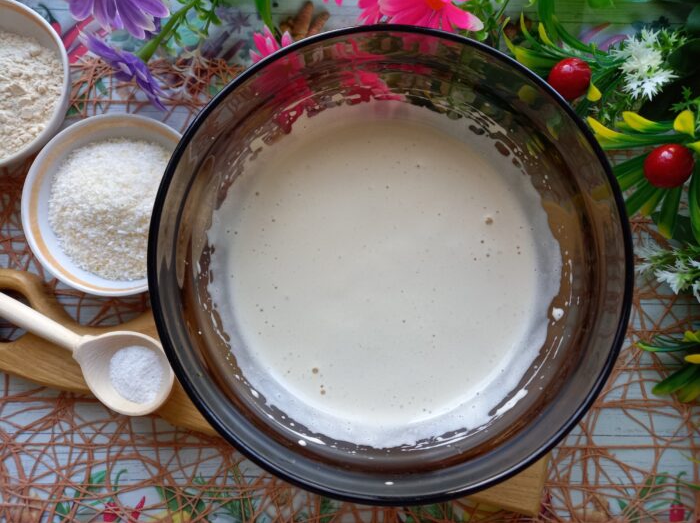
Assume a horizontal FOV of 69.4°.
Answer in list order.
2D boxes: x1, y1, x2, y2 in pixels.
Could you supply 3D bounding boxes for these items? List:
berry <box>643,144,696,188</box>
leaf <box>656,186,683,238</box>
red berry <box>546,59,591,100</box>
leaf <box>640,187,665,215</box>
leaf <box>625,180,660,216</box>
[{"bbox_3d":[0.208,-0.063,0.330,0.028,0.028,0.028,0,84,1],"label":"berry"},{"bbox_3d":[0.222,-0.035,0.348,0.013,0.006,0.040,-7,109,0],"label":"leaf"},{"bbox_3d":[0.152,-0.127,0.352,0.027,0.027,0.027,0,84,1],"label":"red berry"},{"bbox_3d":[0.211,-0.042,0.353,0.009,0.005,0.024,16,125,3],"label":"leaf"},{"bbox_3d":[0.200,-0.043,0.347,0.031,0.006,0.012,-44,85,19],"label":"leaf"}]

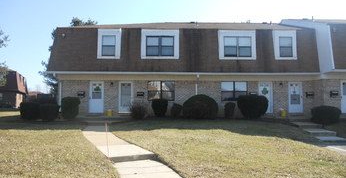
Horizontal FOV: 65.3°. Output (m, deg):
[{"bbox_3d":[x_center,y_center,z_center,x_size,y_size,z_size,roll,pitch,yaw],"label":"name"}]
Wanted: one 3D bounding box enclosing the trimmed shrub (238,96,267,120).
[{"bbox_3d":[5.083,1.175,17.160,1.900,1.500,1.800,0,-4,-1],"label":"trimmed shrub"}]

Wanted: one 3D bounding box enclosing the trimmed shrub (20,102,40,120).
[{"bbox_3d":[-9.151,1.413,17.345,1.250,1.150,1.200,0,-4,-1],"label":"trimmed shrub"}]

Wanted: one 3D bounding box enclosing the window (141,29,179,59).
[{"bbox_3d":[-0.856,-2.960,17.923,2.450,1.970,0.200,0,-4,-1],"label":"window"}]

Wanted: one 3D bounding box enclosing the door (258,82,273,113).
[{"bbox_3d":[6.280,0.594,18.230,0.983,2.088,0.090,0,-4,-1],"label":"door"}]

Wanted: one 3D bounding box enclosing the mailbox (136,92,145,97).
[{"bbox_3d":[-2.179,0.371,18.219,0.450,0.320,0.160,0,-4,-1],"label":"mailbox"}]

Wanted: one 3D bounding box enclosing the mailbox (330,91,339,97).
[{"bbox_3d":[10.597,0.360,17.701,0.450,0.330,0.160,0,-4,-1],"label":"mailbox"}]

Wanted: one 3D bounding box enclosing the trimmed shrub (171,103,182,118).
[{"bbox_3d":[0.256,1.393,17.254,0.728,0.923,0.728,0,-4,-1],"label":"trimmed shrub"}]

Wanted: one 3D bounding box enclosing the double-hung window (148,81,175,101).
[{"bbox_3d":[-0.768,0.158,18.117,1.798,1.333,0.100,0,-4,-1],"label":"double-hung window"}]

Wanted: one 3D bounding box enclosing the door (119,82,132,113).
[{"bbox_3d":[-3.139,0.578,18.042,0.943,2.072,0.090,0,-4,-1],"label":"door"}]

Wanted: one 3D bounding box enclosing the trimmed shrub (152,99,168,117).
[{"bbox_3d":[-0.808,1.273,17.454,1.000,1.140,1.000,0,-4,-1],"label":"trimmed shrub"}]

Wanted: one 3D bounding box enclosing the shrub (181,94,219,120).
[{"bbox_3d":[1.750,1.124,17.063,2.200,1.620,2.000,0,-4,-1],"label":"shrub"}]

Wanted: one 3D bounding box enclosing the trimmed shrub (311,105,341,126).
[{"bbox_3d":[8.629,1.511,15.233,1.600,1.150,1.500,0,-4,-1],"label":"trimmed shrub"}]

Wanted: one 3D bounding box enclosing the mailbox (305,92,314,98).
[{"bbox_3d":[9.372,0.391,18.518,0.480,0.330,0.160,0,-4,-1],"label":"mailbox"}]

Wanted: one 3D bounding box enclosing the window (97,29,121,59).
[{"bbox_3d":[-4.185,-2.933,17.801,1.542,1.995,0.150,0,-4,-1],"label":"window"}]

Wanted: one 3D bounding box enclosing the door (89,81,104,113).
[{"bbox_3d":[-5.069,0.577,18.003,0.959,2.082,0.090,0,-4,-1],"label":"door"}]

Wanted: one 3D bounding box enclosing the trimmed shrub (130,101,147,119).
[{"bbox_3d":[-2.184,1.392,17.246,1.020,1.140,1.000,0,-4,-1],"label":"trimmed shrub"}]

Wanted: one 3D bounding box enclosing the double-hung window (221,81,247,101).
[{"bbox_3d":[4.233,0.171,18.499,1.760,1.360,0.150,0,-4,-1],"label":"double-hung window"}]

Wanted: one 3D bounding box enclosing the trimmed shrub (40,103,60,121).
[{"bbox_3d":[-7.382,1.421,16.297,1.165,1.045,1.165,0,-4,-1],"label":"trimmed shrub"}]

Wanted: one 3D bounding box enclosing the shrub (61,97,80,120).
[{"bbox_3d":[-6.250,1.203,16.535,1.175,1.376,1.175,0,-4,-1],"label":"shrub"}]

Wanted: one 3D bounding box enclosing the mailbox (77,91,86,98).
[{"bbox_3d":[-6.053,0.371,17.897,0.505,0.370,0.160,0,-4,-1],"label":"mailbox"}]

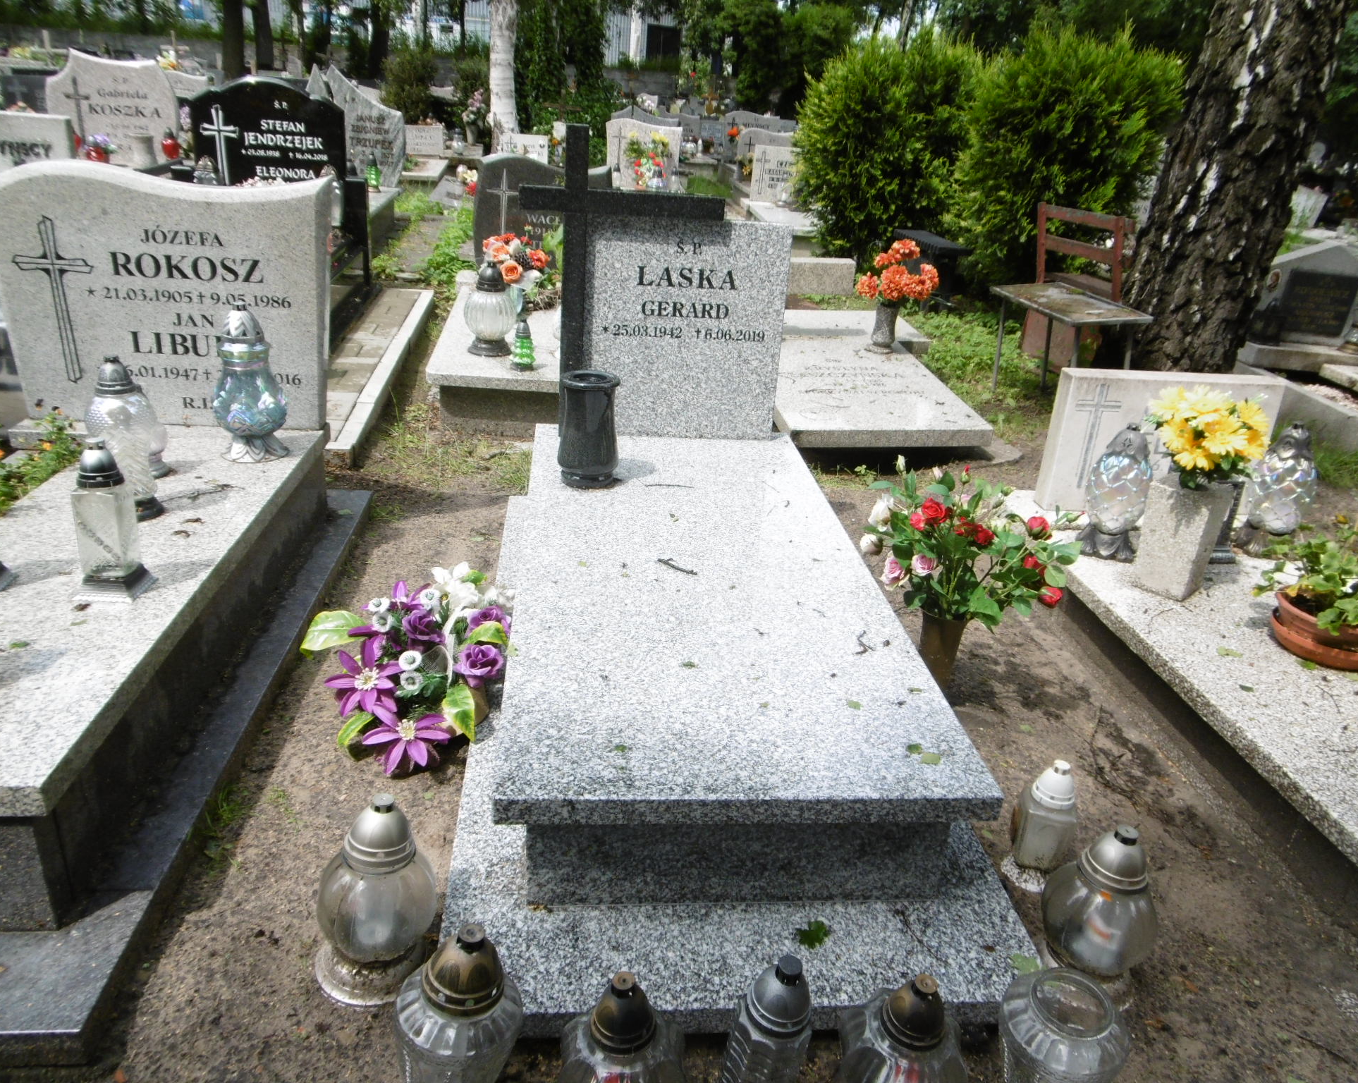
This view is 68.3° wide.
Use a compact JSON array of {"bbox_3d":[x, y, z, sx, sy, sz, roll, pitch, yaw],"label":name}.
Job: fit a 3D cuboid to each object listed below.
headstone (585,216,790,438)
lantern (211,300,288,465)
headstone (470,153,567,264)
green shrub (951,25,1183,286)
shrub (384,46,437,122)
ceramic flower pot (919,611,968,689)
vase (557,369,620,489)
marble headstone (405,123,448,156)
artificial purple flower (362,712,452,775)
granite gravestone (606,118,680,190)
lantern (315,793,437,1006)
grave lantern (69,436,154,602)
[{"bbox_3d":[0.003,-0.615,2.904,0.596,0.615,0.080,1,18,-7],"label":"headstone"},{"bbox_3d":[-1.080,-0.405,2.535,0.175,0.378,0.175,2,25,-7],"label":"lantern"},{"bbox_3d":[-0.732,-1.750,5.412,0.742,0.629,0.097,1,25,-7],"label":"headstone"},{"bbox_3d":[3.415,-3.314,8.900,1.950,2.200,1.850,1,23,-7],"label":"green shrub"},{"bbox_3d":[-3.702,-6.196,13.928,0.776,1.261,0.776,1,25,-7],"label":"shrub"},{"bbox_3d":[0.625,0.265,2.420,0.120,0.235,0.120,4,25,-2],"label":"ceramic flower pot"},{"bbox_3d":[-0.237,-0.294,2.624,0.170,0.279,0.170,1,25,-7],"label":"vase"},{"bbox_3d":[-3.540,-5.603,13.967,0.520,0.410,0.100,1,23,-7],"label":"marble headstone"},{"bbox_3d":[-0.531,0.392,1.951,0.167,0.073,0.141,-1,65,-1],"label":"artificial purple flower"},{"bbox_3d":[-0.340,-3.753,9.710,0.720,0.710,0.100,1,23,-7],"label":"granite gravestone"},{"bbox_3d":[-0.441,0.514,1.464,0.175,0.339,0.175,6,24,-9],"label":"lantern"},{"bbox_3d":[-1.006,-0.042,1.757,0.102,0.280,0.102,2,23,-4],"label":"grave lantern"}]

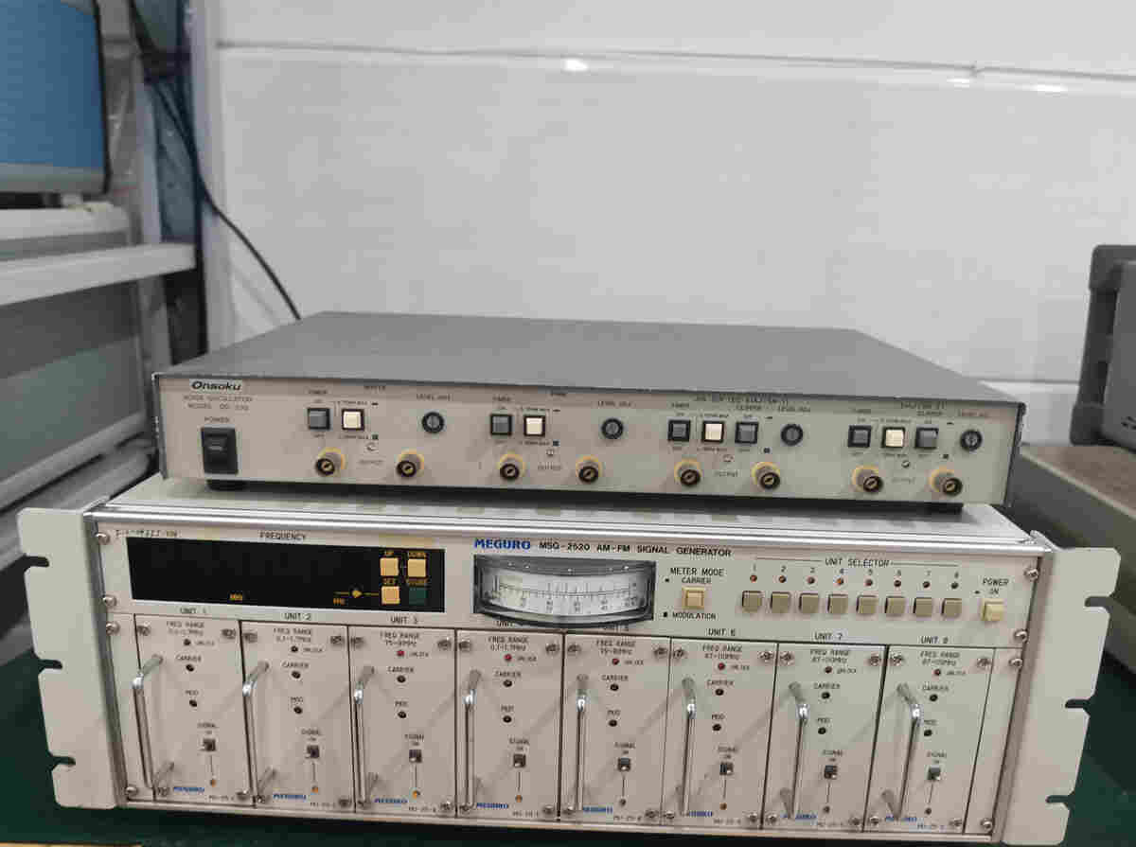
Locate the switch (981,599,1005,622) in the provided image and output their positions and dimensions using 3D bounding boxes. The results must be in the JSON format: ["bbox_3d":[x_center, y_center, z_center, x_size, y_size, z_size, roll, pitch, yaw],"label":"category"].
[{"bbox_3d":[0.185,0.082,0.371,0.009,0.009,0.005,2,14,1],"label":"switch"}]

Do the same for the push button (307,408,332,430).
[{"bbox_3d":[-0.110,-0.002,0.377,0.009,0.009,0.004,2,14,0],"label":"push button"}]

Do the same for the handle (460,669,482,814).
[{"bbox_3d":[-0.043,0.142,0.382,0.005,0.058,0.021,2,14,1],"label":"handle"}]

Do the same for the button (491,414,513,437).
[{"bbox_3d":[-0.030,0.001,0.377,0.009,0.009,0.004,2,14,0],"label":"button"}]

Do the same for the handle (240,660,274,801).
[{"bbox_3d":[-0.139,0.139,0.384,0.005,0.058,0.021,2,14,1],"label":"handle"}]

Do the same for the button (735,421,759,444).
[{"bbox_3d":[0.080,0.004,0.377,0.009,0.009,0.004,2,14,0],"label":"button"}]

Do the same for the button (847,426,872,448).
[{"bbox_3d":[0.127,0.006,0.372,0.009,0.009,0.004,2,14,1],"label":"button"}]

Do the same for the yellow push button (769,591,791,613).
[{"bbox_3d":[0.093,0.078,0.373,0.008,0.009,0.004,2,14,1],"label":"yellow push button"}]

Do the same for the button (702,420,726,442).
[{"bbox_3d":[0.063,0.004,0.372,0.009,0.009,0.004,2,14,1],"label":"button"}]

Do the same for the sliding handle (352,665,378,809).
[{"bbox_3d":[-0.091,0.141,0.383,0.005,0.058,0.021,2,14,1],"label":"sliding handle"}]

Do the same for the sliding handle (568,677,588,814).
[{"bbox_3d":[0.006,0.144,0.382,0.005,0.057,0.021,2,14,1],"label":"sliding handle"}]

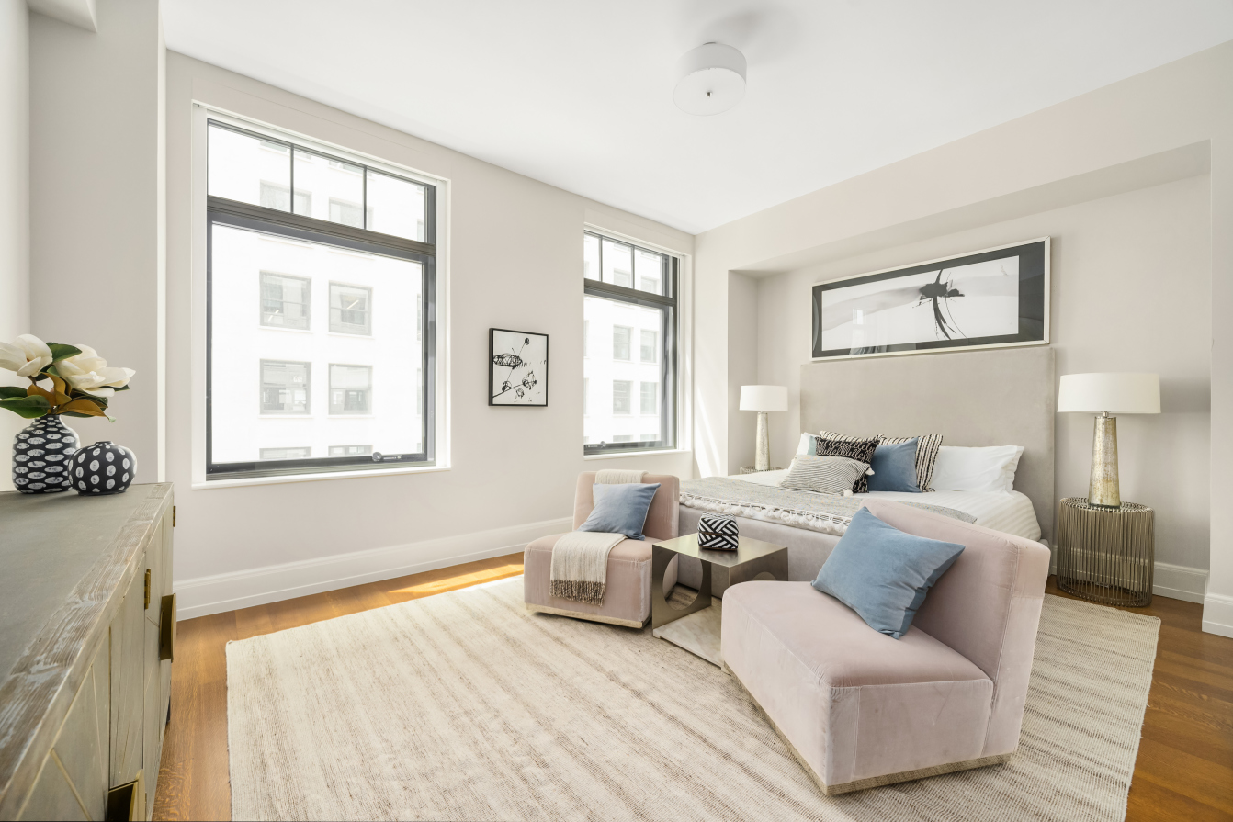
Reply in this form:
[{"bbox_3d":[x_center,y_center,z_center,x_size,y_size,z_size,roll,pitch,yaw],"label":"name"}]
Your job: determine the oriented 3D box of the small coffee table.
[{"bbox_3d":[0.540,0.964,2.537,0.488,0.495,0.488,0,0,-40],"label":"small coffee table"}]

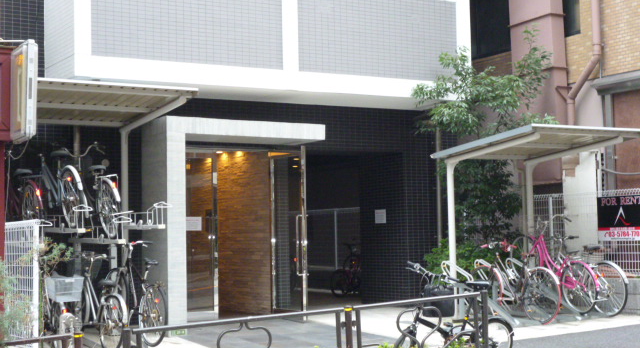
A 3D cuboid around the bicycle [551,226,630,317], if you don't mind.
[{"bbox_3d":[3.228,1.216,12.972,0.560,1.020,1.770,1,-1,-30],"label":"bicycle"}]

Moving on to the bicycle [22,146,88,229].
[{"bbox_3d":[-2.972,0.115,11.666,0.550,1.010,1.770,-6,-1,-31],"label":"bicycle"}]

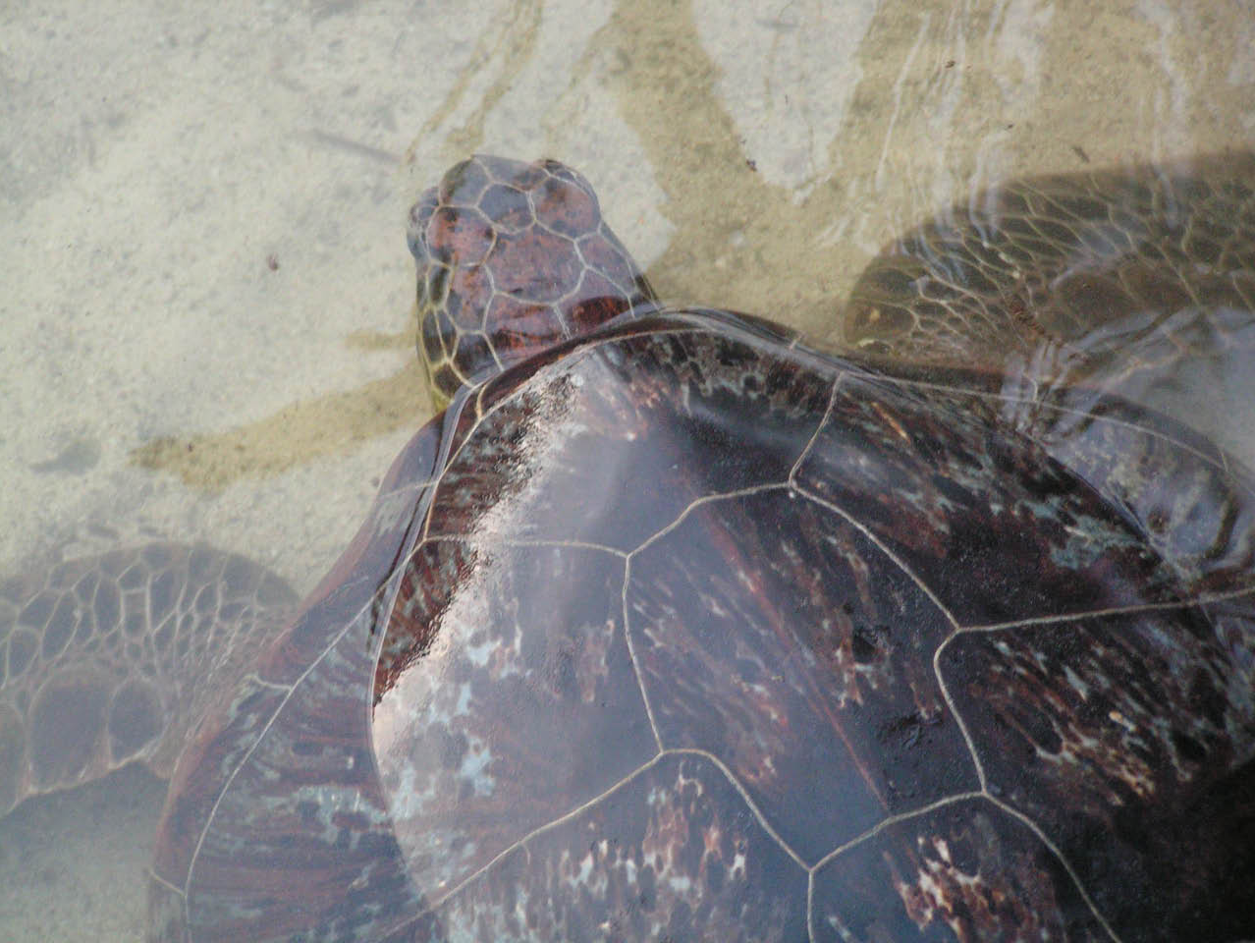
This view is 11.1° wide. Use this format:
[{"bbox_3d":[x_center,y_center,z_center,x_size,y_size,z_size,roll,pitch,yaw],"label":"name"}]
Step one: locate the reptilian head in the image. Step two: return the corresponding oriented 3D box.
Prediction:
[{"bbox_3d":[-0.057,-0.108,3.780,0.132,0.110,0.165,-17,52,-11],"label":"reptilian head"}]

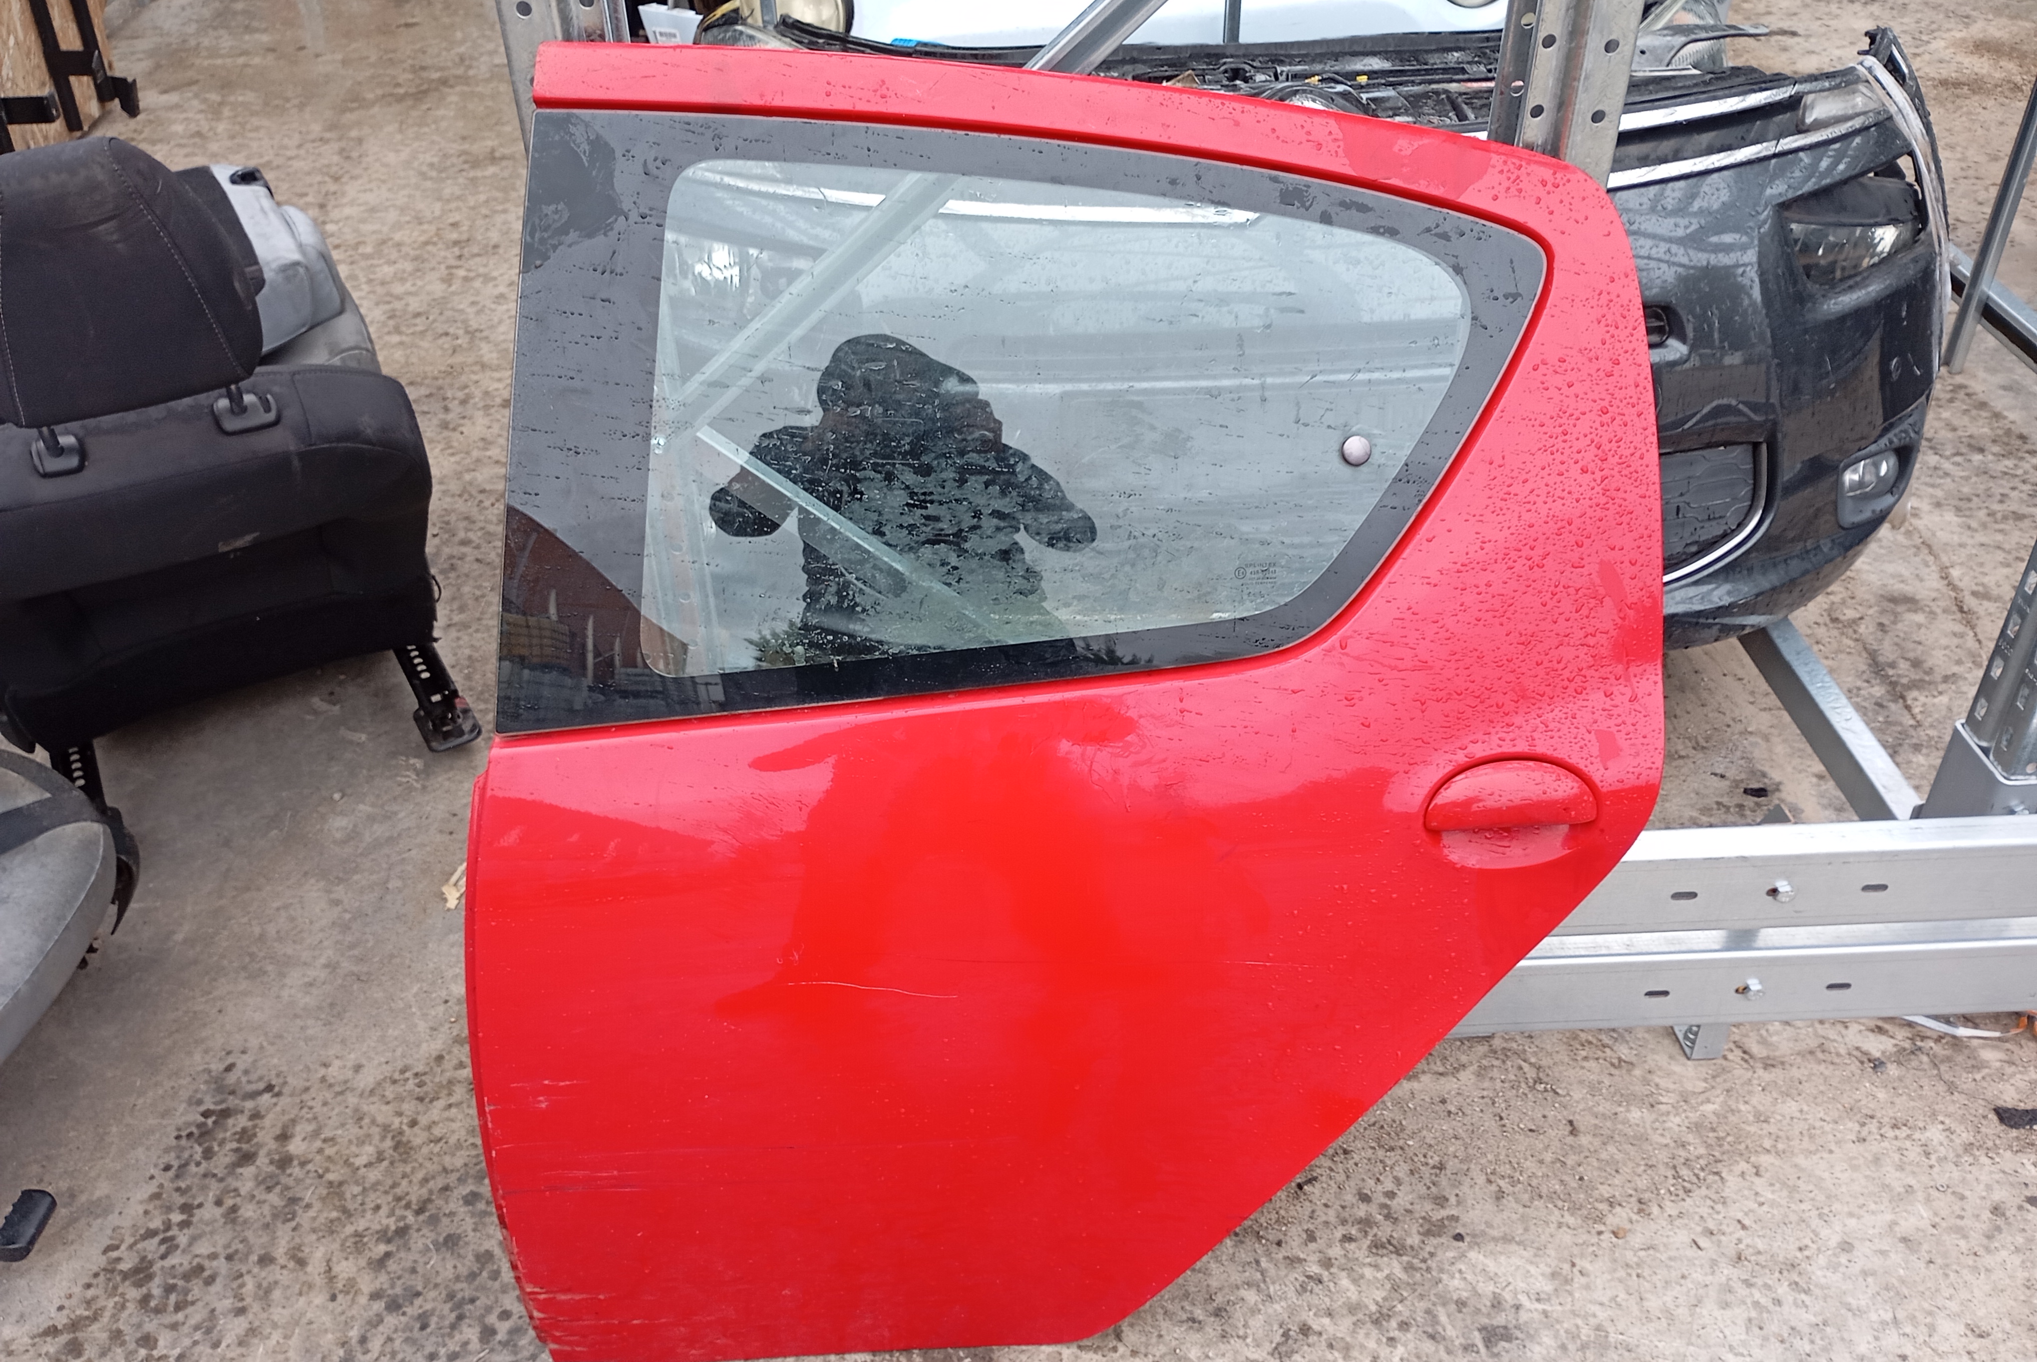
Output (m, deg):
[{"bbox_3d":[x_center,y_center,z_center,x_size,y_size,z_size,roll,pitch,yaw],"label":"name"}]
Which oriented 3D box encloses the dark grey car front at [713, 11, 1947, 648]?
[{"bbox_3d":[0.344,-0.436,2.037,1.790,0.630,0.580,-3,36,-2],"label":"dark grey car front"}]

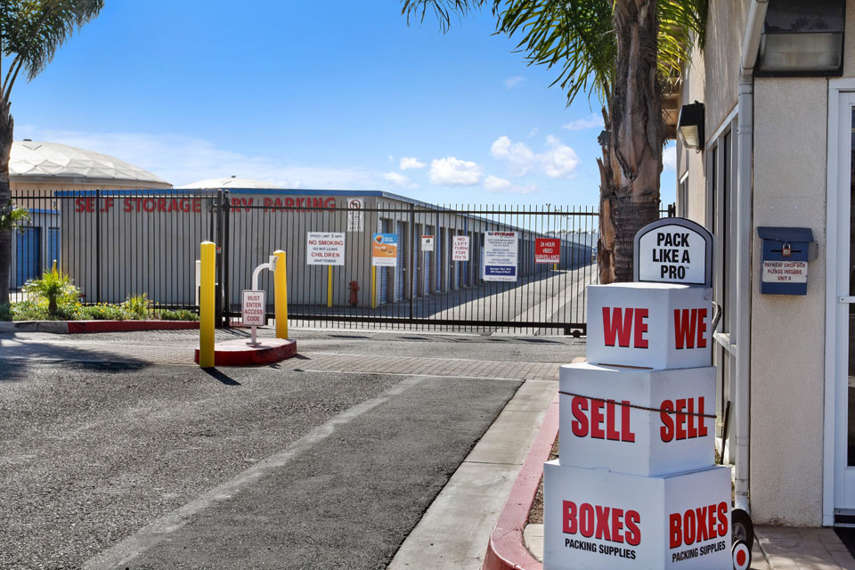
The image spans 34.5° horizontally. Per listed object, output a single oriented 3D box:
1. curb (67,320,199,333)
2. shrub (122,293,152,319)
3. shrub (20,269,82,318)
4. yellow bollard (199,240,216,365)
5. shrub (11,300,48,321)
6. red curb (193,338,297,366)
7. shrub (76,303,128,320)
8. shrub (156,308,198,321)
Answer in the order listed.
[{"bbox_3d":[-5.244,0.752,24.650,2.450,0.180,0.170,0,1,0],"label":"curb"},{"bbox_3d":[-5.327,0.395,25.300,0.540,0.500,0.500,0,1,0],"label":"shrub"},{"bbox_3d":[-6.906,0.156,25.300,1.030,0.900,0.980,0,1,0],"label":"shrub"},{"bbox_3d":[-2.619,0.227,16.450,0.174,1.500,0.174,0,1,0],"label":"yellow bollard"},{"bbox_3d":[-7.224,0.463,25.000,0.690,0.360,0.600,0,1,0],"label":"shrub"},{"bbox_3d":[-2.397,0.870,18.100,0.960,0.180,3.100,0,1,8],"label":"red curb"},{"bbox_3d":[-5.899,0.481,25.000,0.920,0.320,0.650,0,1,0],"label":"shrub"},{"bbox_3d":[-4.556,0.538,25.100,0.780,0.220,0.550,0,1,0],"label":"shrub"}]

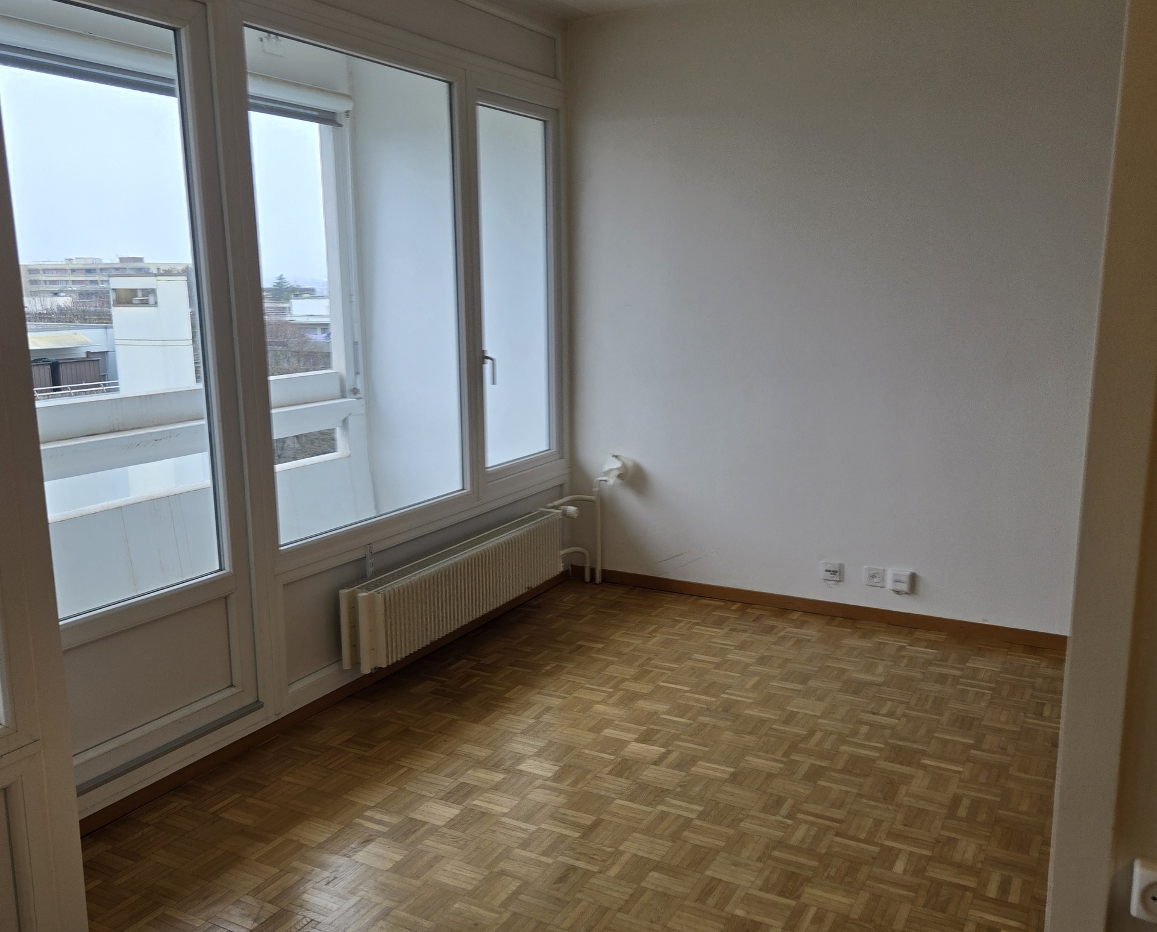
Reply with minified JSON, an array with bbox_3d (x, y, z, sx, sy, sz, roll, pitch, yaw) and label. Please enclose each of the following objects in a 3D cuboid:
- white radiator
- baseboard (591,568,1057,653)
[{"bbox_3d":[-0.441,0.457,4.061,0.173,0.284,1.278,5,12,28],"label":"white radiator"},{"bbox_3d":[1.004,0.619,4.543,2.150,0.062,0.015,5,12,28],"label":"baseboard"}]

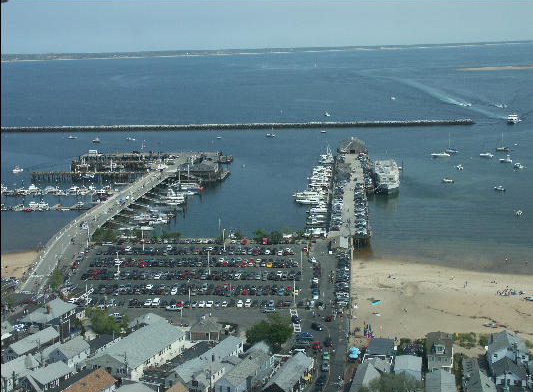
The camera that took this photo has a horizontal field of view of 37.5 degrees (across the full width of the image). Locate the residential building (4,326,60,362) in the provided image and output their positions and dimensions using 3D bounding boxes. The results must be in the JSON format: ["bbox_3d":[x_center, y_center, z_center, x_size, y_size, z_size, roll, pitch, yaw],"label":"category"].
[{"bbox_3d":[-71.516,45.512,239.949,6.600,5.900,17.600,4,12,26],"label":"residential building"}]

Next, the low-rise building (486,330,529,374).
[{"bbox_3d":[66.723,43.527,216.892,9.800,8.800,13.000,1,11,13],"label":"low-rise building"}]

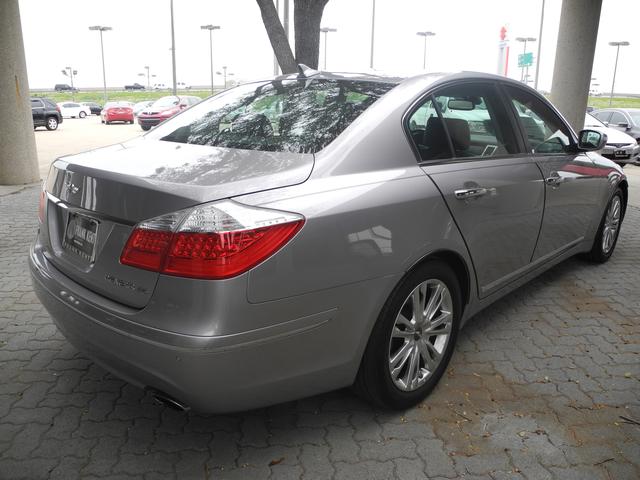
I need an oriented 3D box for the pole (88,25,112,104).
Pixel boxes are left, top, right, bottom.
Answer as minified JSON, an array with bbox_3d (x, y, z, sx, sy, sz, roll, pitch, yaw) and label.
[{"bbox_3d":[-21.983,-17.257,53.176,2.170,8.720,2.170,-5,16,-21],"label":"pole"}]

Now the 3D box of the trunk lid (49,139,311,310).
[{"bbox_3d":[-0.695,-0.130,2.190,1.320,0.510,0.730,14,20,41],"label":"trunk lid"}]

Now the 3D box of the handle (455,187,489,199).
[{"bbox_3d":[0.652,-0.204,2.222,0.055,0.050,0.260,14,20,41],"label":"handle"}]

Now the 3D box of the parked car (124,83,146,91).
[{"bbox_3d":[-50.332,-41.753,141.000,5.600,1.800,1.900,1,14,0],"label":"parked car"}]

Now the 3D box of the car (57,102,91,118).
[{"bbox_3d":[-22.962,-11.560,46.351,4.600,1.440,1.800,-7,16,-27],"label":"car"}]

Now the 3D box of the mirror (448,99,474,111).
[{"bbox_3d":[1.046,-1.003,3.841,0.050,0.080,0.250,-9,17,-31],"label":"mirror"}]

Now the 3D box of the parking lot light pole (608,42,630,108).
[{"bbox_3d":[31.946,-17.055,56.446,2.100,8.424,0.450,4,15,14],"label":"parking lot light pole"}]

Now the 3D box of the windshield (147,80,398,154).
[{"bbox_3d":[-0.217,-0.657,2.592,1.170,0.130,0.740,14,44,41],"label":"windshield"}]

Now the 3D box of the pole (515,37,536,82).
[{"bbox_3d":[21.479,-16.922,55.168,2.100,8.544,0.450,3,15,10],"label":"pole"}]

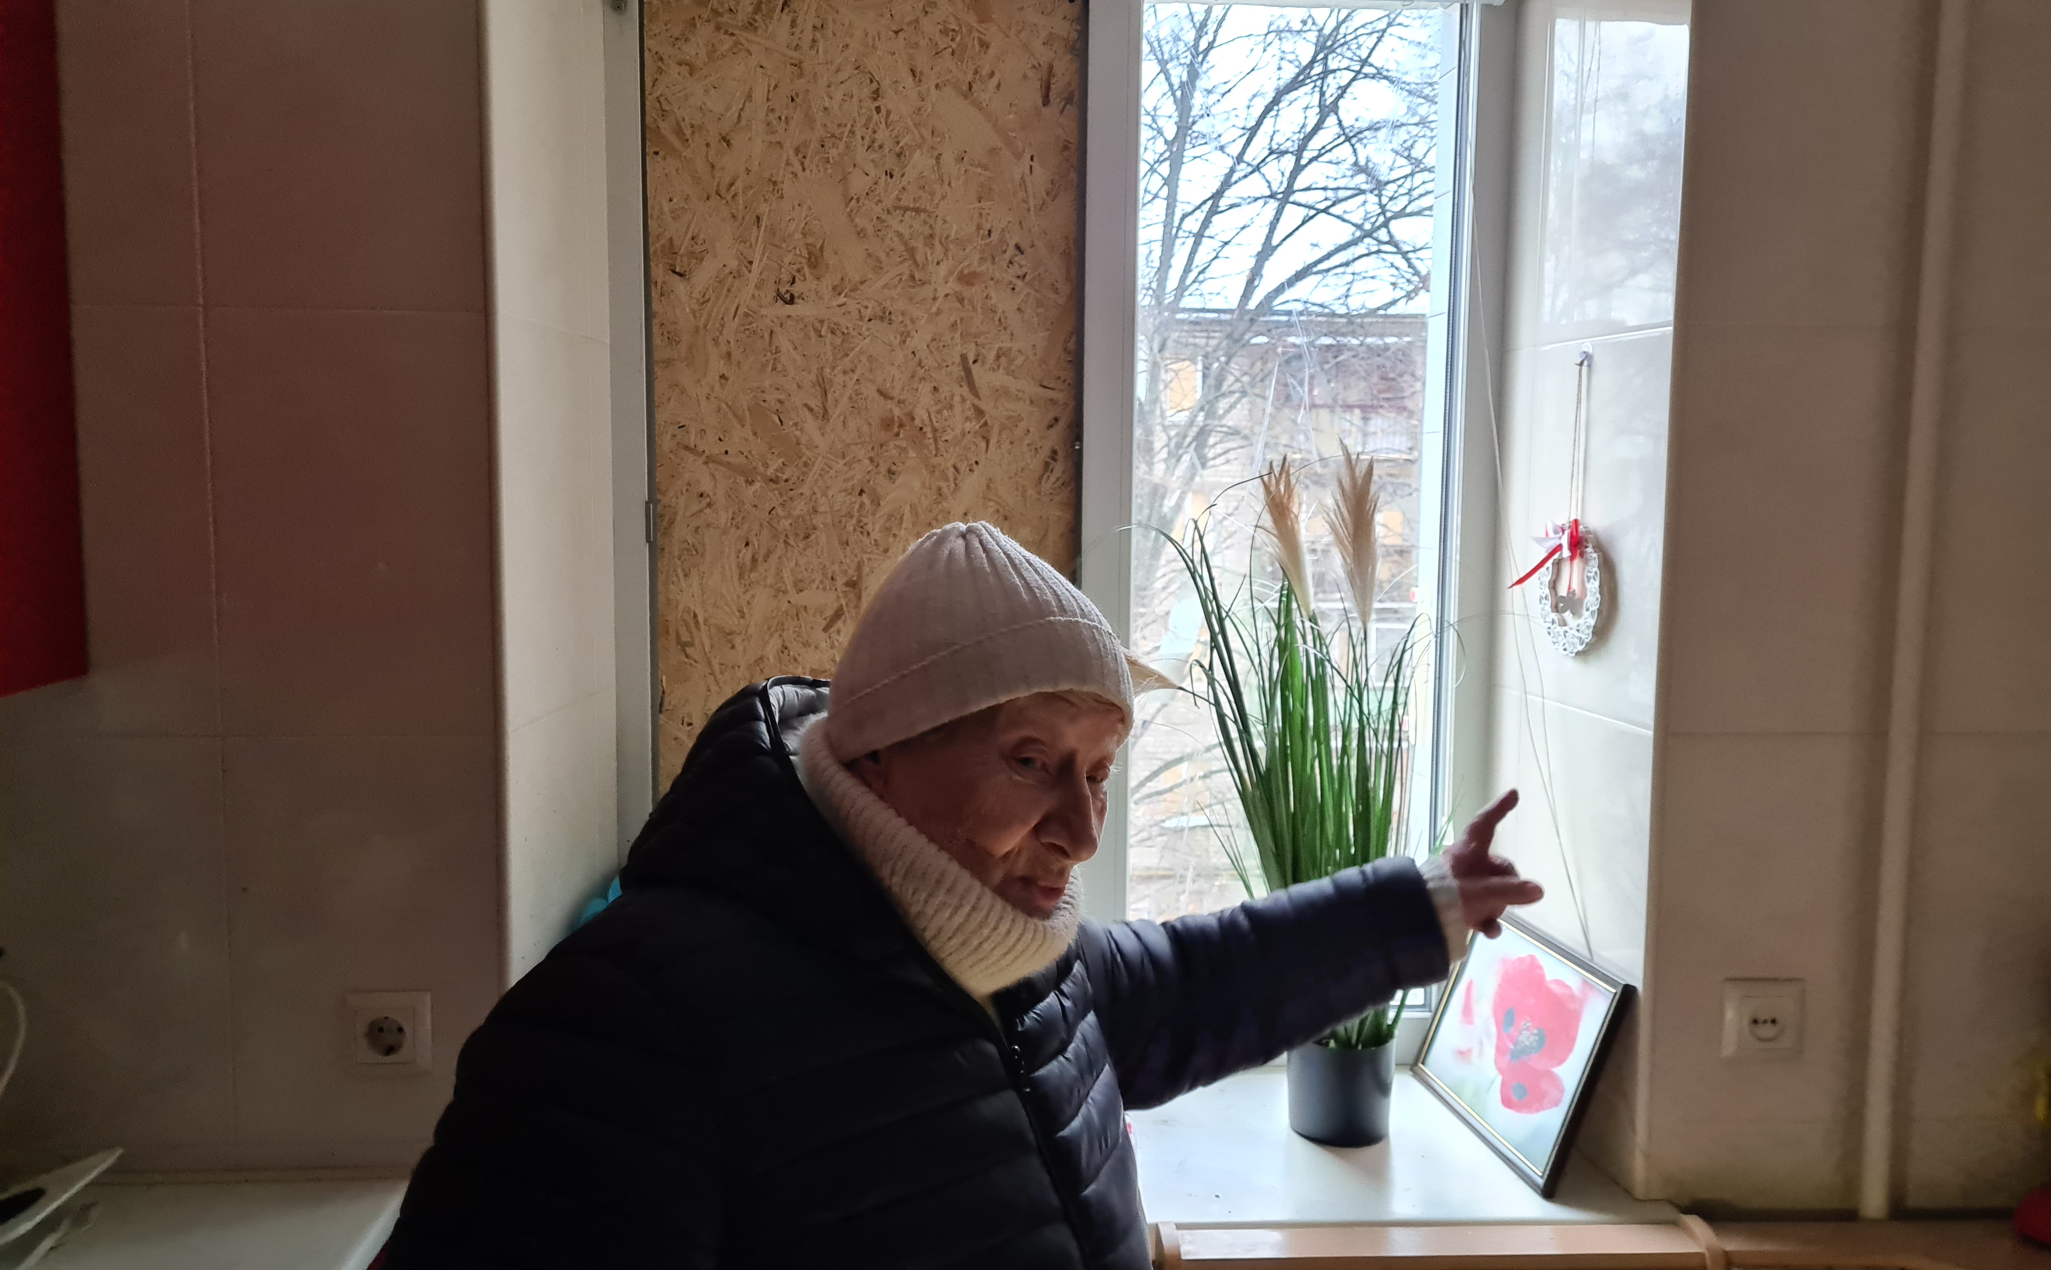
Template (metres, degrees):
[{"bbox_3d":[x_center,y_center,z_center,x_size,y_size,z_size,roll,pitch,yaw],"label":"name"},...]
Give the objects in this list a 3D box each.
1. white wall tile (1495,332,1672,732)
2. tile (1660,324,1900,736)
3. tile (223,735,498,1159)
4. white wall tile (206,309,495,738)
[{"bbox_3d":[0.603,-0.116,1.666,0.010,0.400,0.321,-1,6,-10],"label":"white wall tile"},{"bbox_3d":[0.754,-0.100,1.520,0.250,0.400,0.010,0,6,-3],"label":"tile"},{"bbox_3d":[-0.631,0.295,1.491,0.265,0.400,0.010,0,6,-3],"label":"tile"},{"bbox_3d":[-0.628,-0.103,1.451,0.265,0.400,0.010,0,6,-3],"label":"white wall tile"}]

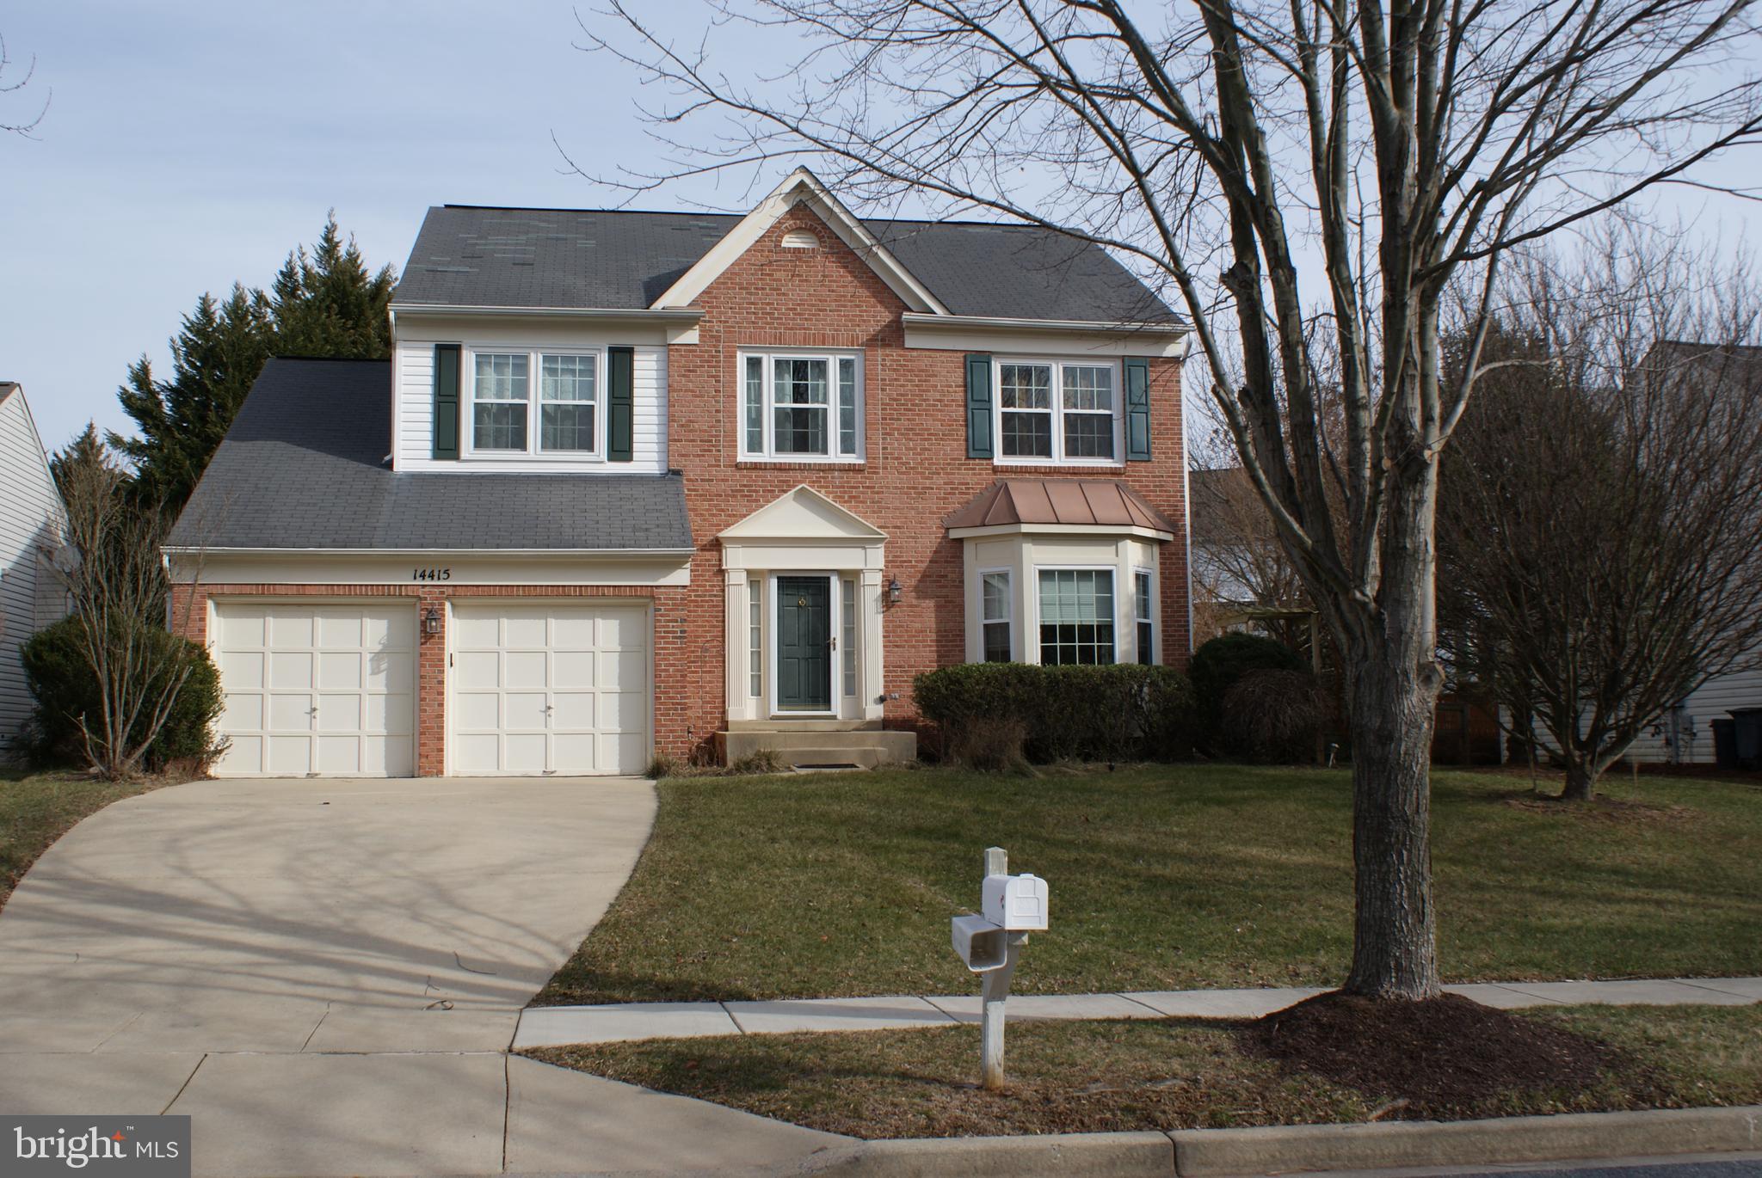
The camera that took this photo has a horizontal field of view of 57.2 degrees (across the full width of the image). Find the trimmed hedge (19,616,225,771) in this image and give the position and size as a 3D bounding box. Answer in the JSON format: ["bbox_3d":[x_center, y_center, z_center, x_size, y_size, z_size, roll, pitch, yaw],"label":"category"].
[{"bbox_3d":[-8.826,1.225,18.800,2.300,1.800,2.000,0,-6,-8],"label":"trimmed hedge"}]

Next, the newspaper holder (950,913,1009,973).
[{"bbox_3d":[0.465,1.690,7.640,0.175,0.185,0.420,0,-6,-8],"label":"newspaper holder"}]

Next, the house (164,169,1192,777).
[{"bbox_3d":[-2.693,-1.892,25.786,13.400,9.400,11.000,0,-6,-8],"label":"house"}]

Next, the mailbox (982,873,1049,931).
[{"bbox_3d":[0.632,1.473,7.620,0.200,0.250,0.510,0,-6,-8],"label":"mailbox"}]

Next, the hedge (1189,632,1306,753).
[{"bbox_3d":[5.124,1.457,22.500,1.650,1.720,1.600,0,-6,-8],"label":"hedge"}]

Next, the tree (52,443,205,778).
[{"bbox_3d":[-8.514,0.242,18.300,1.720,3.850,1.700,0,-6,-8],"label":"tree"}]

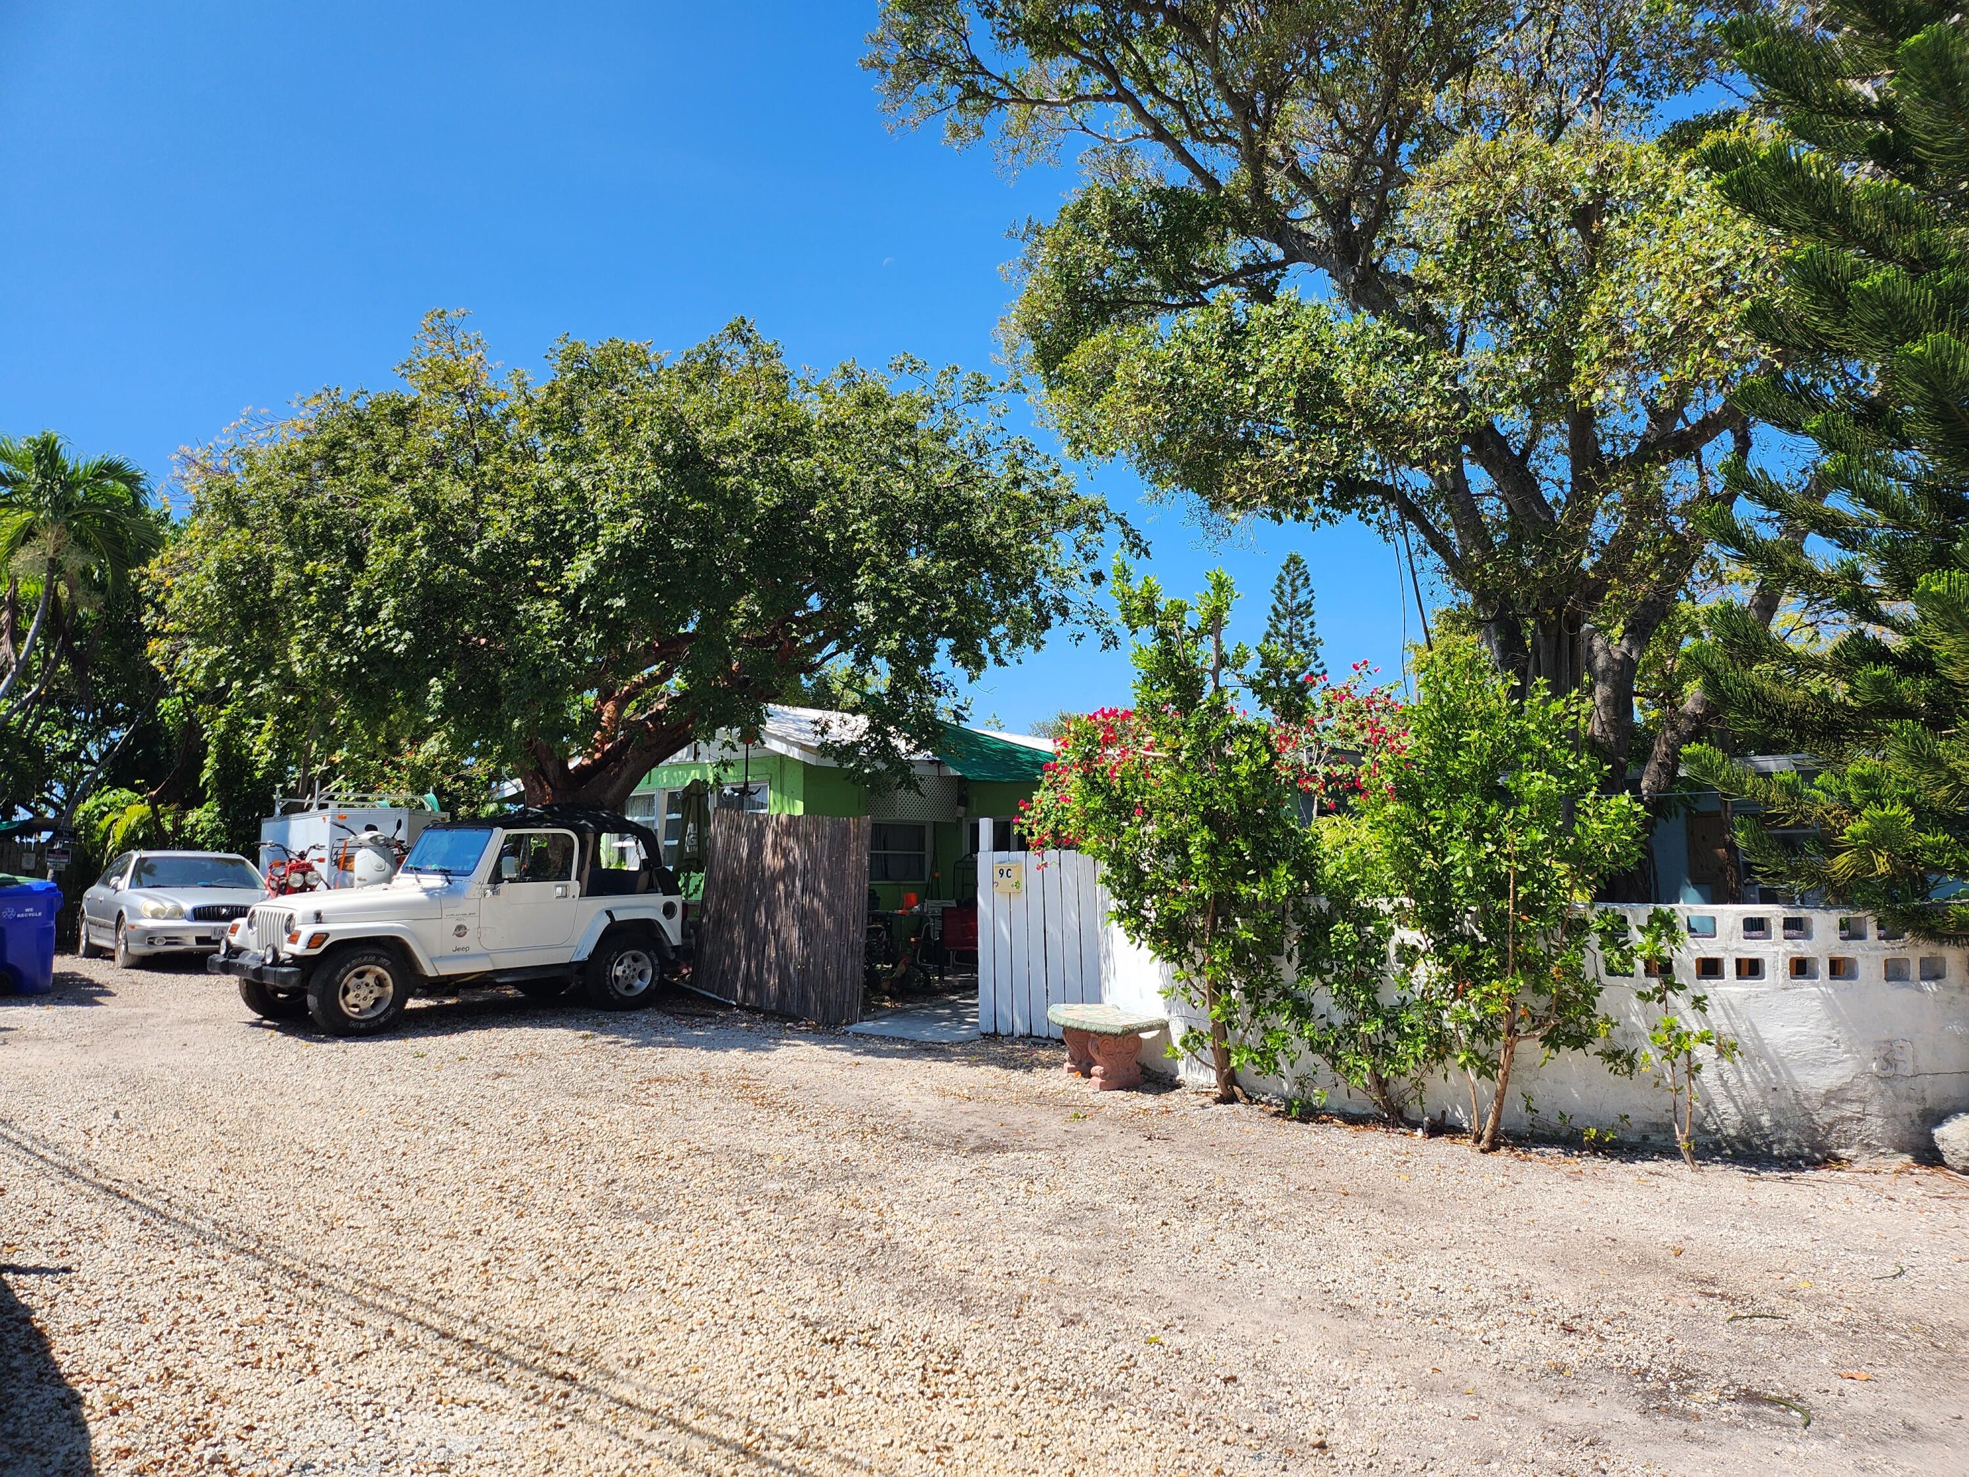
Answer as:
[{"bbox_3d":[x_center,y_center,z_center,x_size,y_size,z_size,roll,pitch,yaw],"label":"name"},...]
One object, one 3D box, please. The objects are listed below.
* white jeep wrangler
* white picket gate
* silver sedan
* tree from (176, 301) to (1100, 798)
[{"bbox_3d":[-4.443,1.519,12.027,1.740,1.800,3.850,-4,-6,41],"label":"white jeep wrangler"},{"bbox_3d":[0.445,1.617,10.682,1.020,1.410,0.080,-2,-5,24],"label":"white picket gate"},{"bbox_3d":[-10.483,2.187,17.855,1.820,1.420,4.740,5,-6,-41],"label":"silver sedan"},{"bbox_3d":[-3.601,-0.757,14.112,9.500,6.700,8.000,0,-5,0],"label":"tree"}]

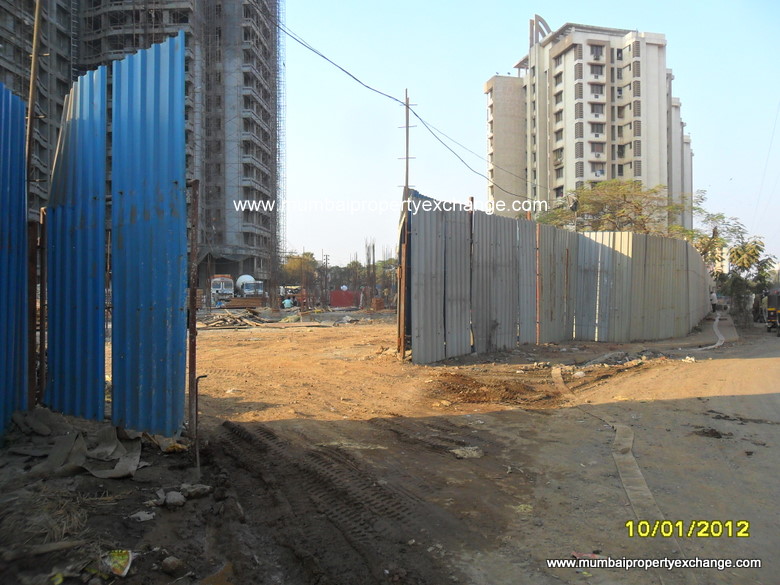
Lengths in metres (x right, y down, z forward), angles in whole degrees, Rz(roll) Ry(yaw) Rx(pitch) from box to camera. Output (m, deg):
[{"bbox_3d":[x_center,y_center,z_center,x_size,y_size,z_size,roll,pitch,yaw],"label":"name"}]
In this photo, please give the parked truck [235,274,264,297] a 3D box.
[{"bbox_3d":[-18.200,-0.280,77.200,2.500,3.750,8.000,0,0,-25],"label":"parked truck"}]

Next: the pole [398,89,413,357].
[{"bbox_3d":[0.360,-1.600,14.100,0.280,6.200,0.170,0,0,0],"label":"pole"}]

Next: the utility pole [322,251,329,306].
[{"bbox_3d":[-8.730,-1.850,83.000,0.700,7.300,0.300,0,0,-6],"label":"utility pole"}]

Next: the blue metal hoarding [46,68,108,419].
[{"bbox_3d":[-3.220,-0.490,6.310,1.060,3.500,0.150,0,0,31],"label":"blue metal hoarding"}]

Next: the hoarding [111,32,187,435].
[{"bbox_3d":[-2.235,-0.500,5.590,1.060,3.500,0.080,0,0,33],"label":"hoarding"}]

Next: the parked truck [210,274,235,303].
[{"bbox_3d":[-18.350,-0.050,66.700,2.450,3.350,7.500,0,0,-16],"label":"parked truck"}]

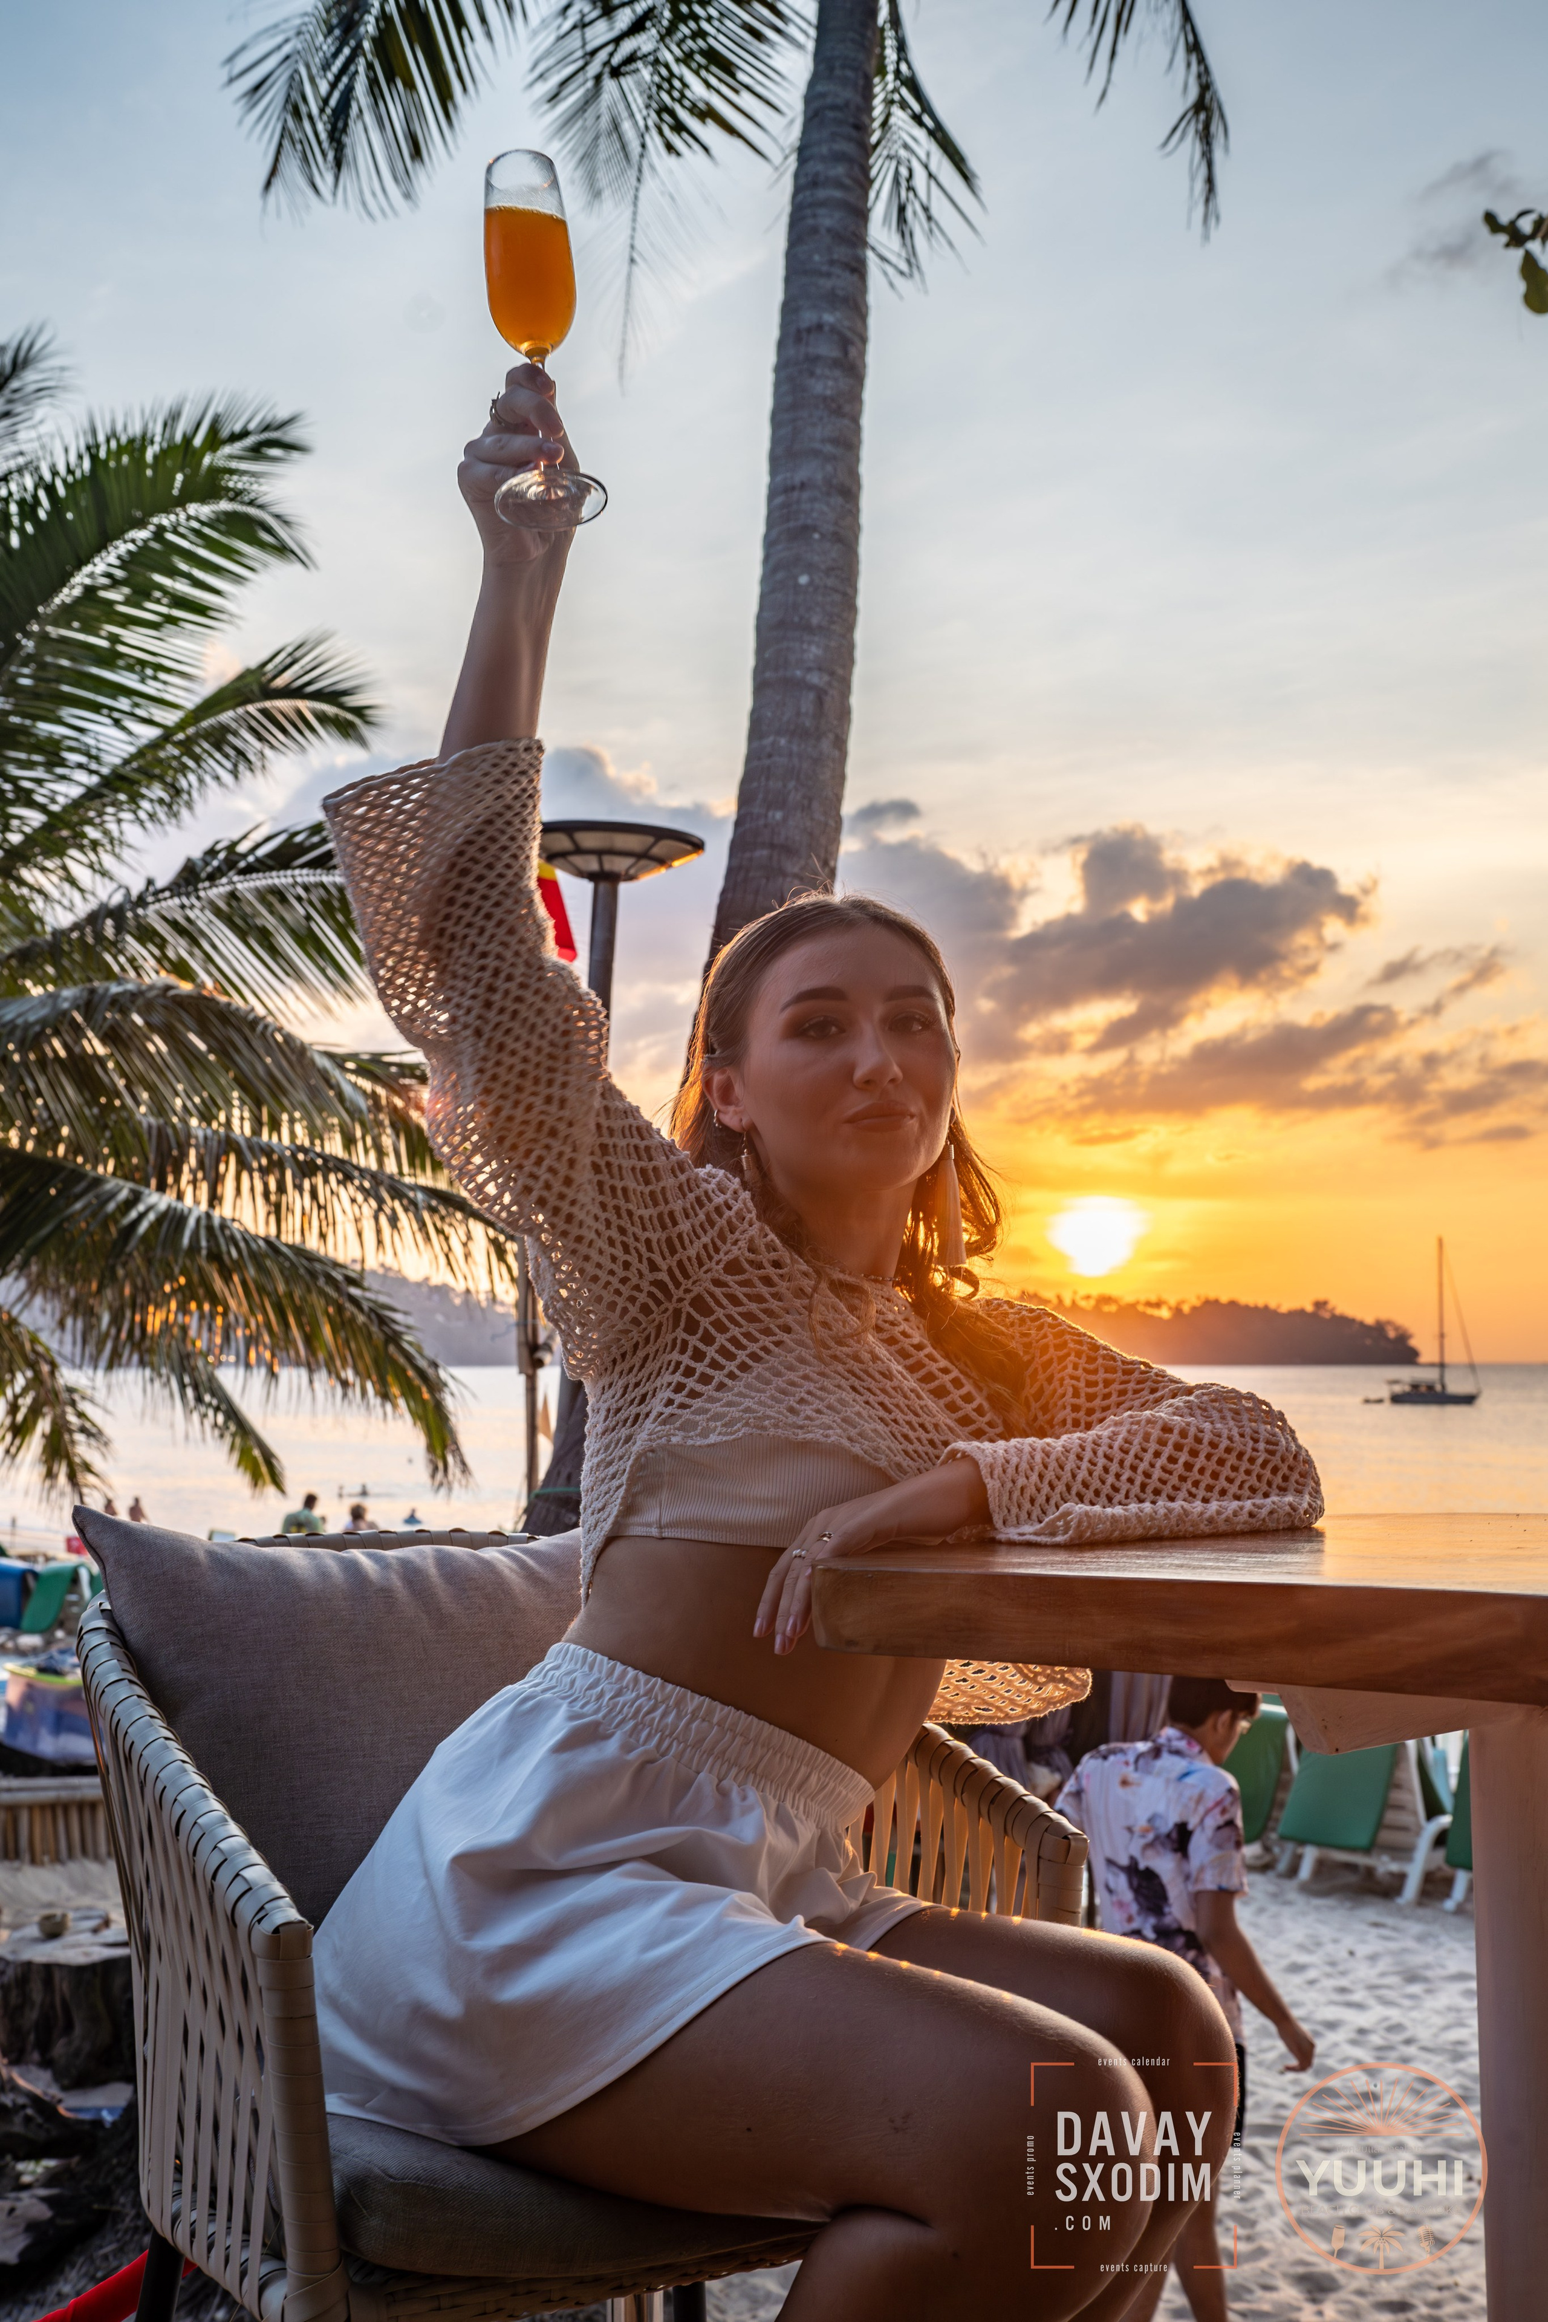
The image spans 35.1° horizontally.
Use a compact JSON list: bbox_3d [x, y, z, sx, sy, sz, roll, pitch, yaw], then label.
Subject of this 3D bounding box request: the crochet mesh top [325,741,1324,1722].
[{"bbox_3d":[0.035,0.095,1.680,0.750,0.620,0.360,4,-6,-38],"label":"crochet mesh top"}]

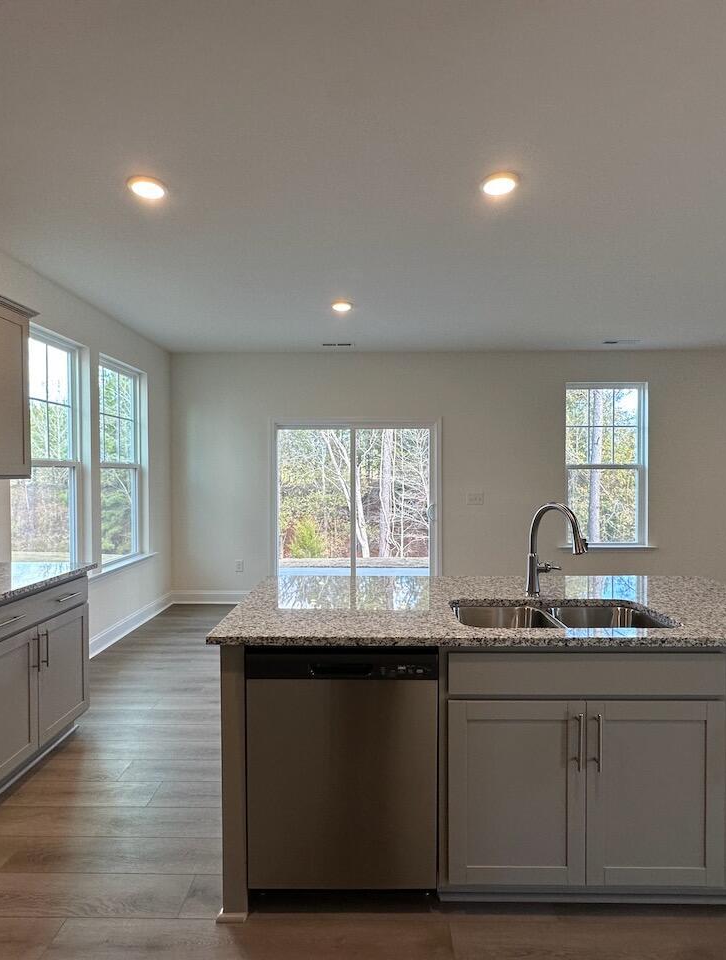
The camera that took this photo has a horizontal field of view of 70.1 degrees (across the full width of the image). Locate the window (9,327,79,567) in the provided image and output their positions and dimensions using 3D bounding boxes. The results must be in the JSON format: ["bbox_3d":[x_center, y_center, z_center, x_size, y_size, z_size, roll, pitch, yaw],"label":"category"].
[{"bbox_3d":[-2.184,-0.123,3.584,0.110,1.765,0.895,0,1,1],"label":"window"}]

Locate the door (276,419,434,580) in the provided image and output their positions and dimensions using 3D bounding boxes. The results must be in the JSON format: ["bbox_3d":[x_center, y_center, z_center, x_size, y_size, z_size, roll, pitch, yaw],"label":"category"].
[{"bbox_3d":[-0.072,0.357,5.643,1.770,1.990,0.120,0,1,1],"label":"door"}]

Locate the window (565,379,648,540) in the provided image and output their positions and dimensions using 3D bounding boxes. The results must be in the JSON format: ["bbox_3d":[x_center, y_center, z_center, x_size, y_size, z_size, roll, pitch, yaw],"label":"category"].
[{"bbox_3d":[2.613,-0.167,5.593,0.875,1.755,0.110,0,1,1],"label":"window"}]

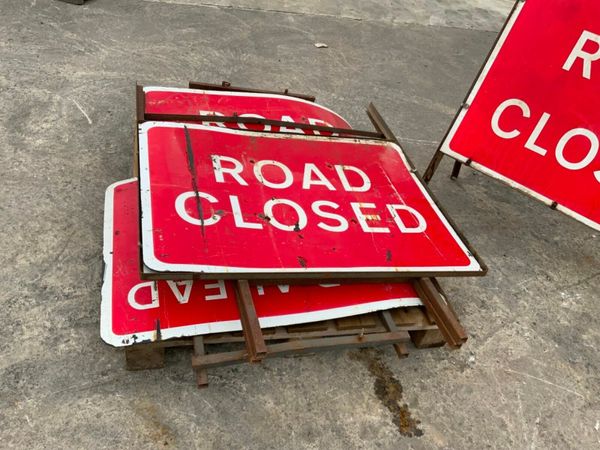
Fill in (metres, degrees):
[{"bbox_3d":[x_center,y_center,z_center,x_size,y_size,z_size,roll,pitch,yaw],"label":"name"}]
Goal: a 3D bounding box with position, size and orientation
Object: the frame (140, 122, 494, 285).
[{"bbox_3d":[0.005,-0.105,1.722,1.060,0.038,0.760,1,41,-19],"label":"frame"}]

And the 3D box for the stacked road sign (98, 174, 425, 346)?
[{"bbox_3d":[-0.122,0.059,1.753,1.050,0.040,0.750,-4,41,-17],"label":"stacked road sign"}]

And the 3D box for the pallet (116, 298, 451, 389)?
[{"bbox_3d":[-0.099,0.109,1.756,1.000,0.150,0.800,-1,38,-19],"label":"pallet"}]

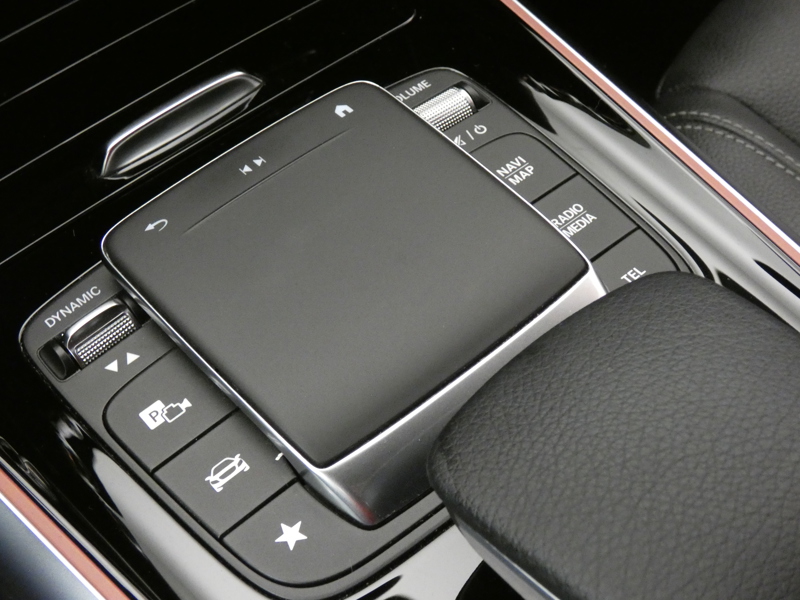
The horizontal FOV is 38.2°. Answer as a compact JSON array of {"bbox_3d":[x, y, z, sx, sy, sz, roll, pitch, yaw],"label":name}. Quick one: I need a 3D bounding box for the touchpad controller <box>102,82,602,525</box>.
[{"bbox_3d":[-0.010,-0.005,0.295,0.096,0.014,0.105,-35,62,-26],"label":"touchpad controller"}]

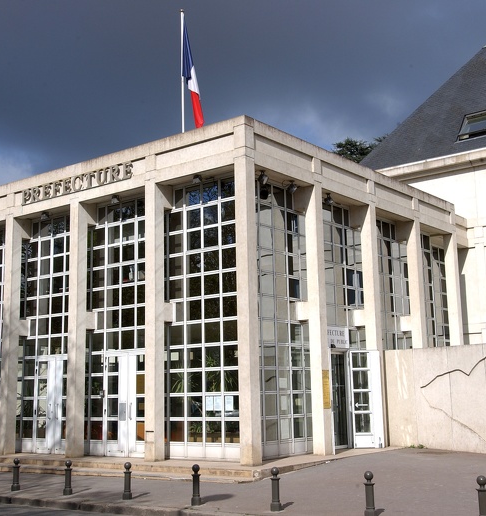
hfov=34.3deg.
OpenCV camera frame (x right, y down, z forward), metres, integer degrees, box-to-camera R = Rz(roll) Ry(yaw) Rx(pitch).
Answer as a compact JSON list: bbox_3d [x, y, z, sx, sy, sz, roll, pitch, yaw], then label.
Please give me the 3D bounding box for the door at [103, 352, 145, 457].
[{"bbox_3d":[-2.753,3.527,19.020,1.544,2.528,0.088,-9,-12,37],"label":"door"}]

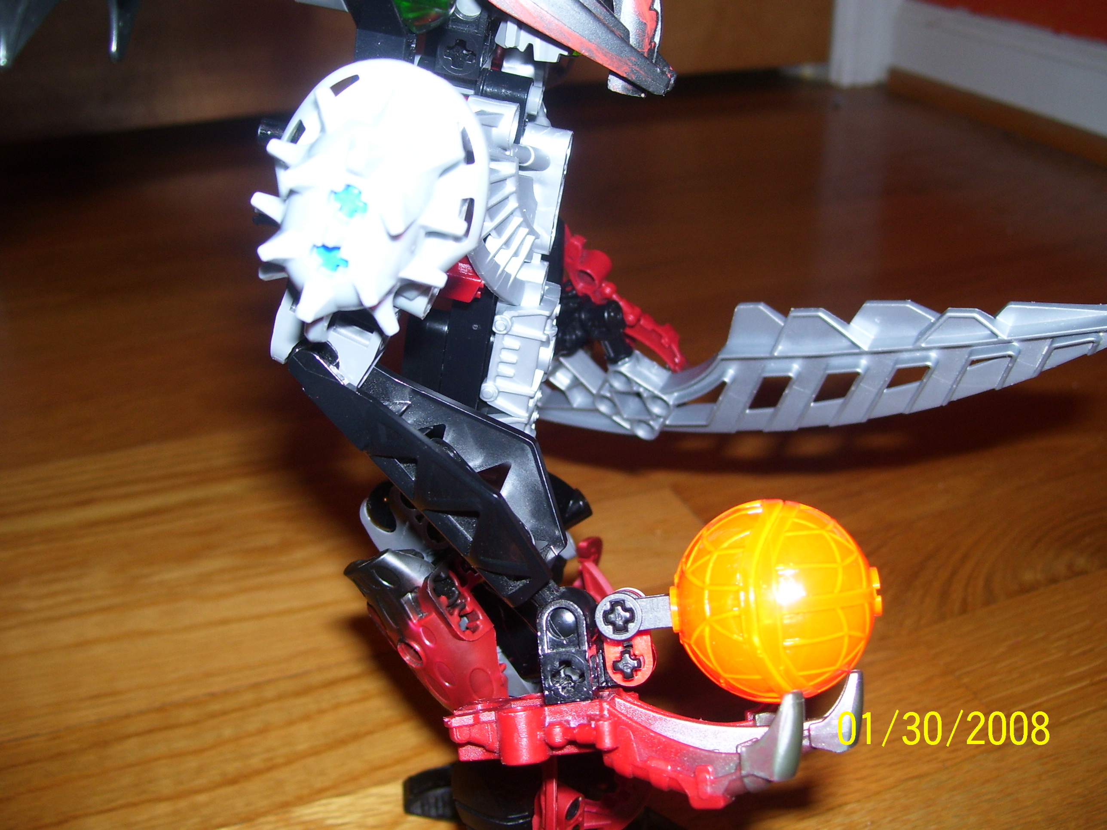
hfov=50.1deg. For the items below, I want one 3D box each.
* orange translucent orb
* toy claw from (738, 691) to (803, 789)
[{"bbox_3d":[0.035,0.030,0.189,0.034,0.032,0.032,3,26,12],"label":"orange translucent orb"},{"bbox_3d":[0.032,0.048,0.175,0.009,0.013,0.005,7,16,37],"label":"toy claw"}]

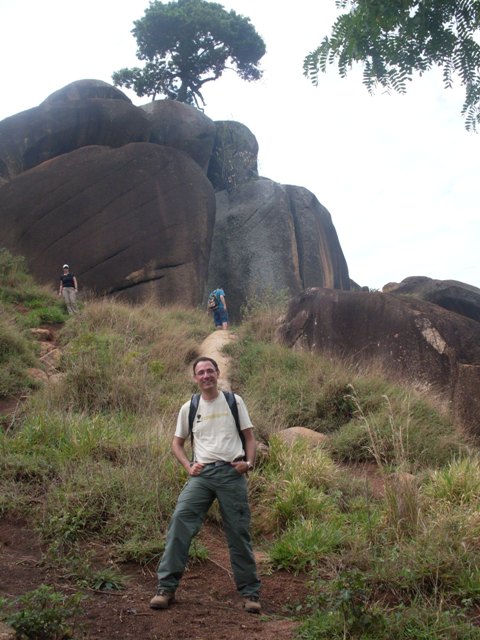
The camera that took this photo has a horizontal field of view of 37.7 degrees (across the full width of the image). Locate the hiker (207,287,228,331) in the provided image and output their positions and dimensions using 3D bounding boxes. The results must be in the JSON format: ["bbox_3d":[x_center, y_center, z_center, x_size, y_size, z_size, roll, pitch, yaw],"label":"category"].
[{"bbox_3d":[-0.700,-0.240,22.000,0.540,1.680,0.550,-4,-8,32],"label":"hiker"}]

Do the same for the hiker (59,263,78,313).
[{"bbox_3d":[-5.580,-0.970,22.950,0.600,1.680,0.360,1,-7,-5],"label":"hiker"}]

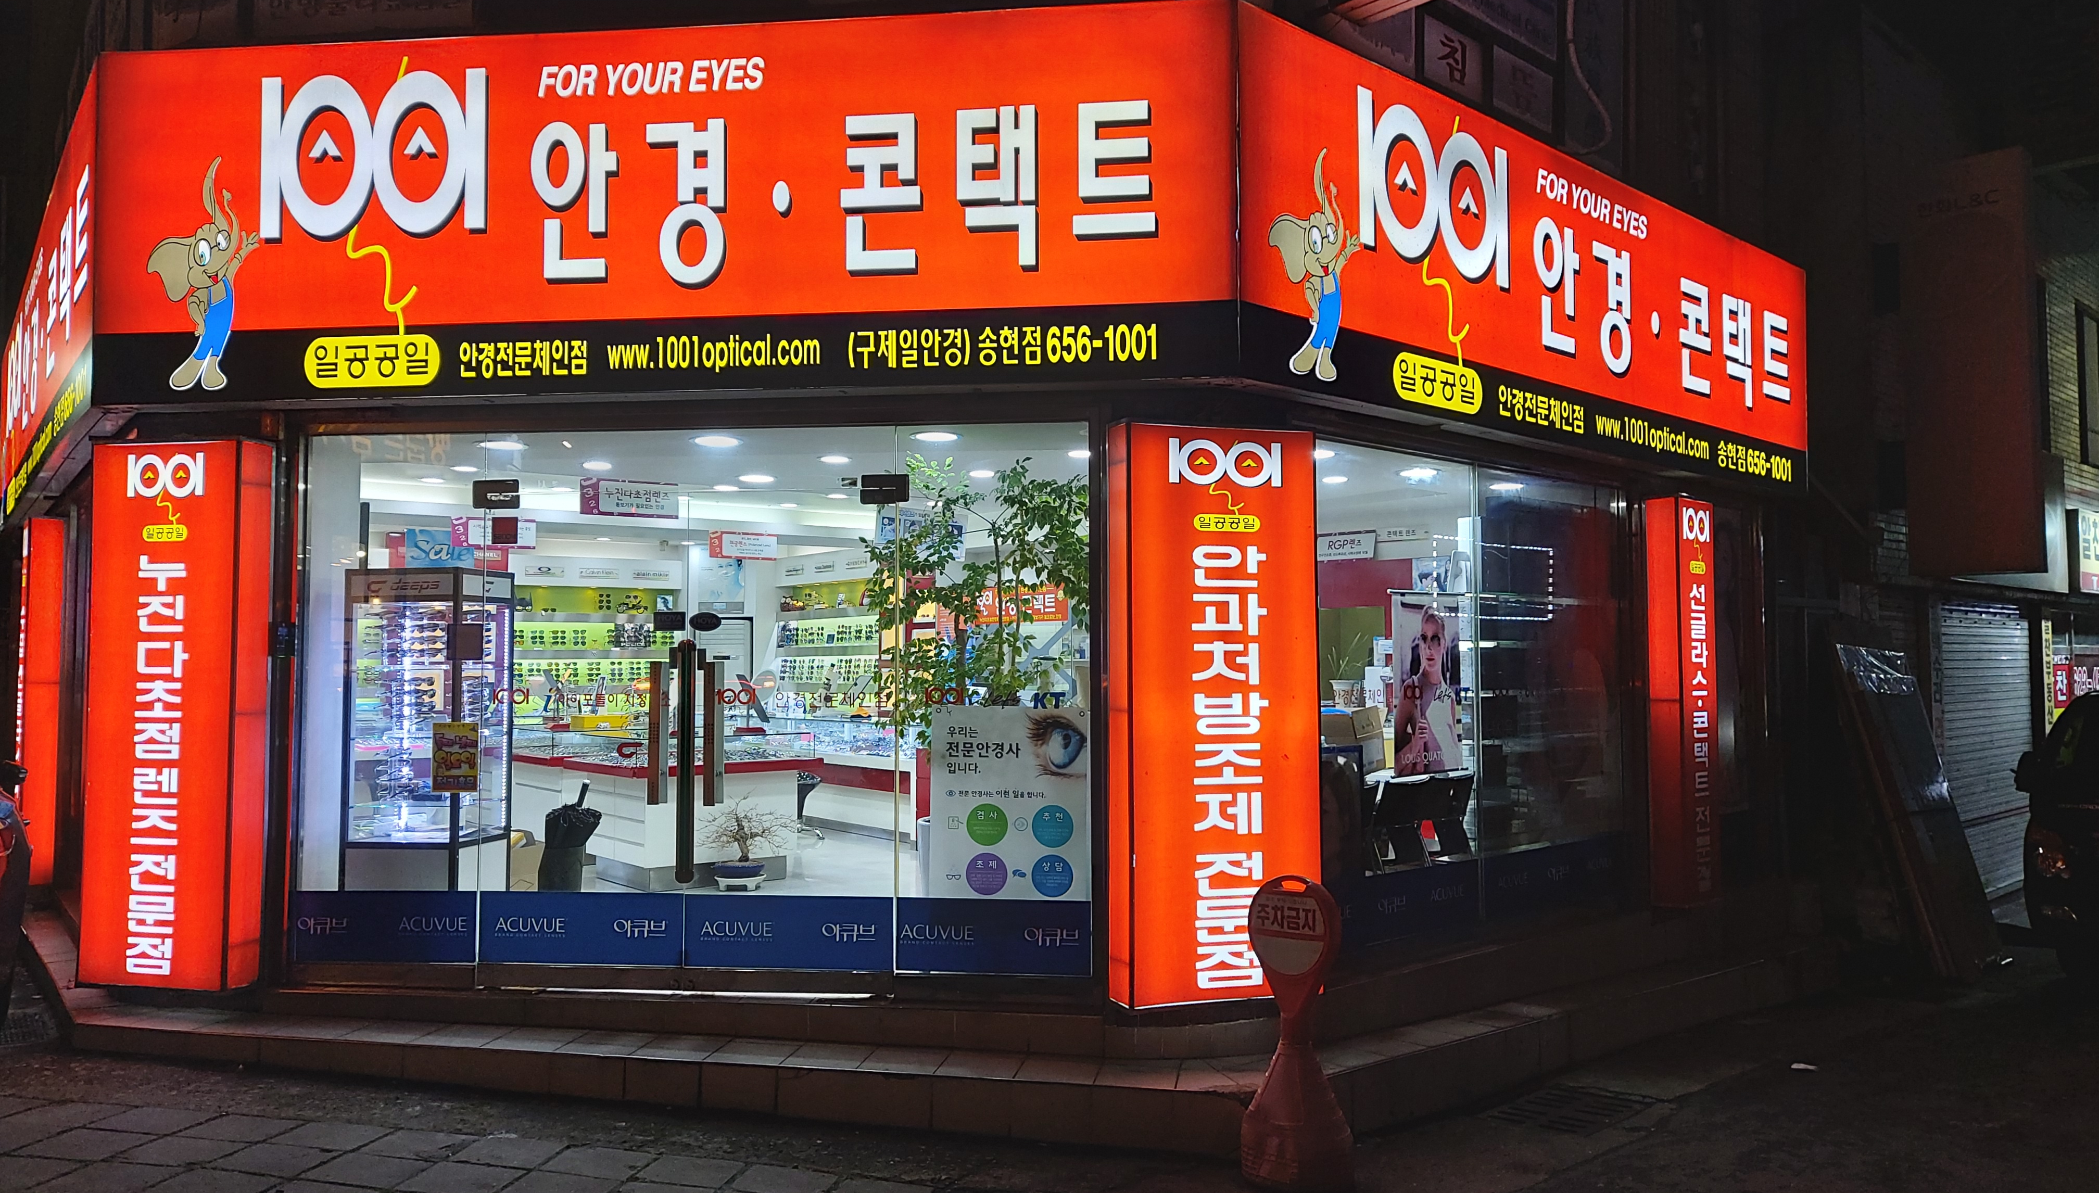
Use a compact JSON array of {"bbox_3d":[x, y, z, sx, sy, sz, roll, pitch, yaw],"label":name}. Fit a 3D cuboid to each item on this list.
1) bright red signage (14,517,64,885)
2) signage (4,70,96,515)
[{"bbox_3d":[-6.240,0.636,9.363,0.162,2.207,0.445,2,-4,-39],"label":"bright red signage"},{"bbox_3d":[-6.116,-1.403,9.312,0.181,1.492,7.119,2,-4,-37],"label":"signage"}]

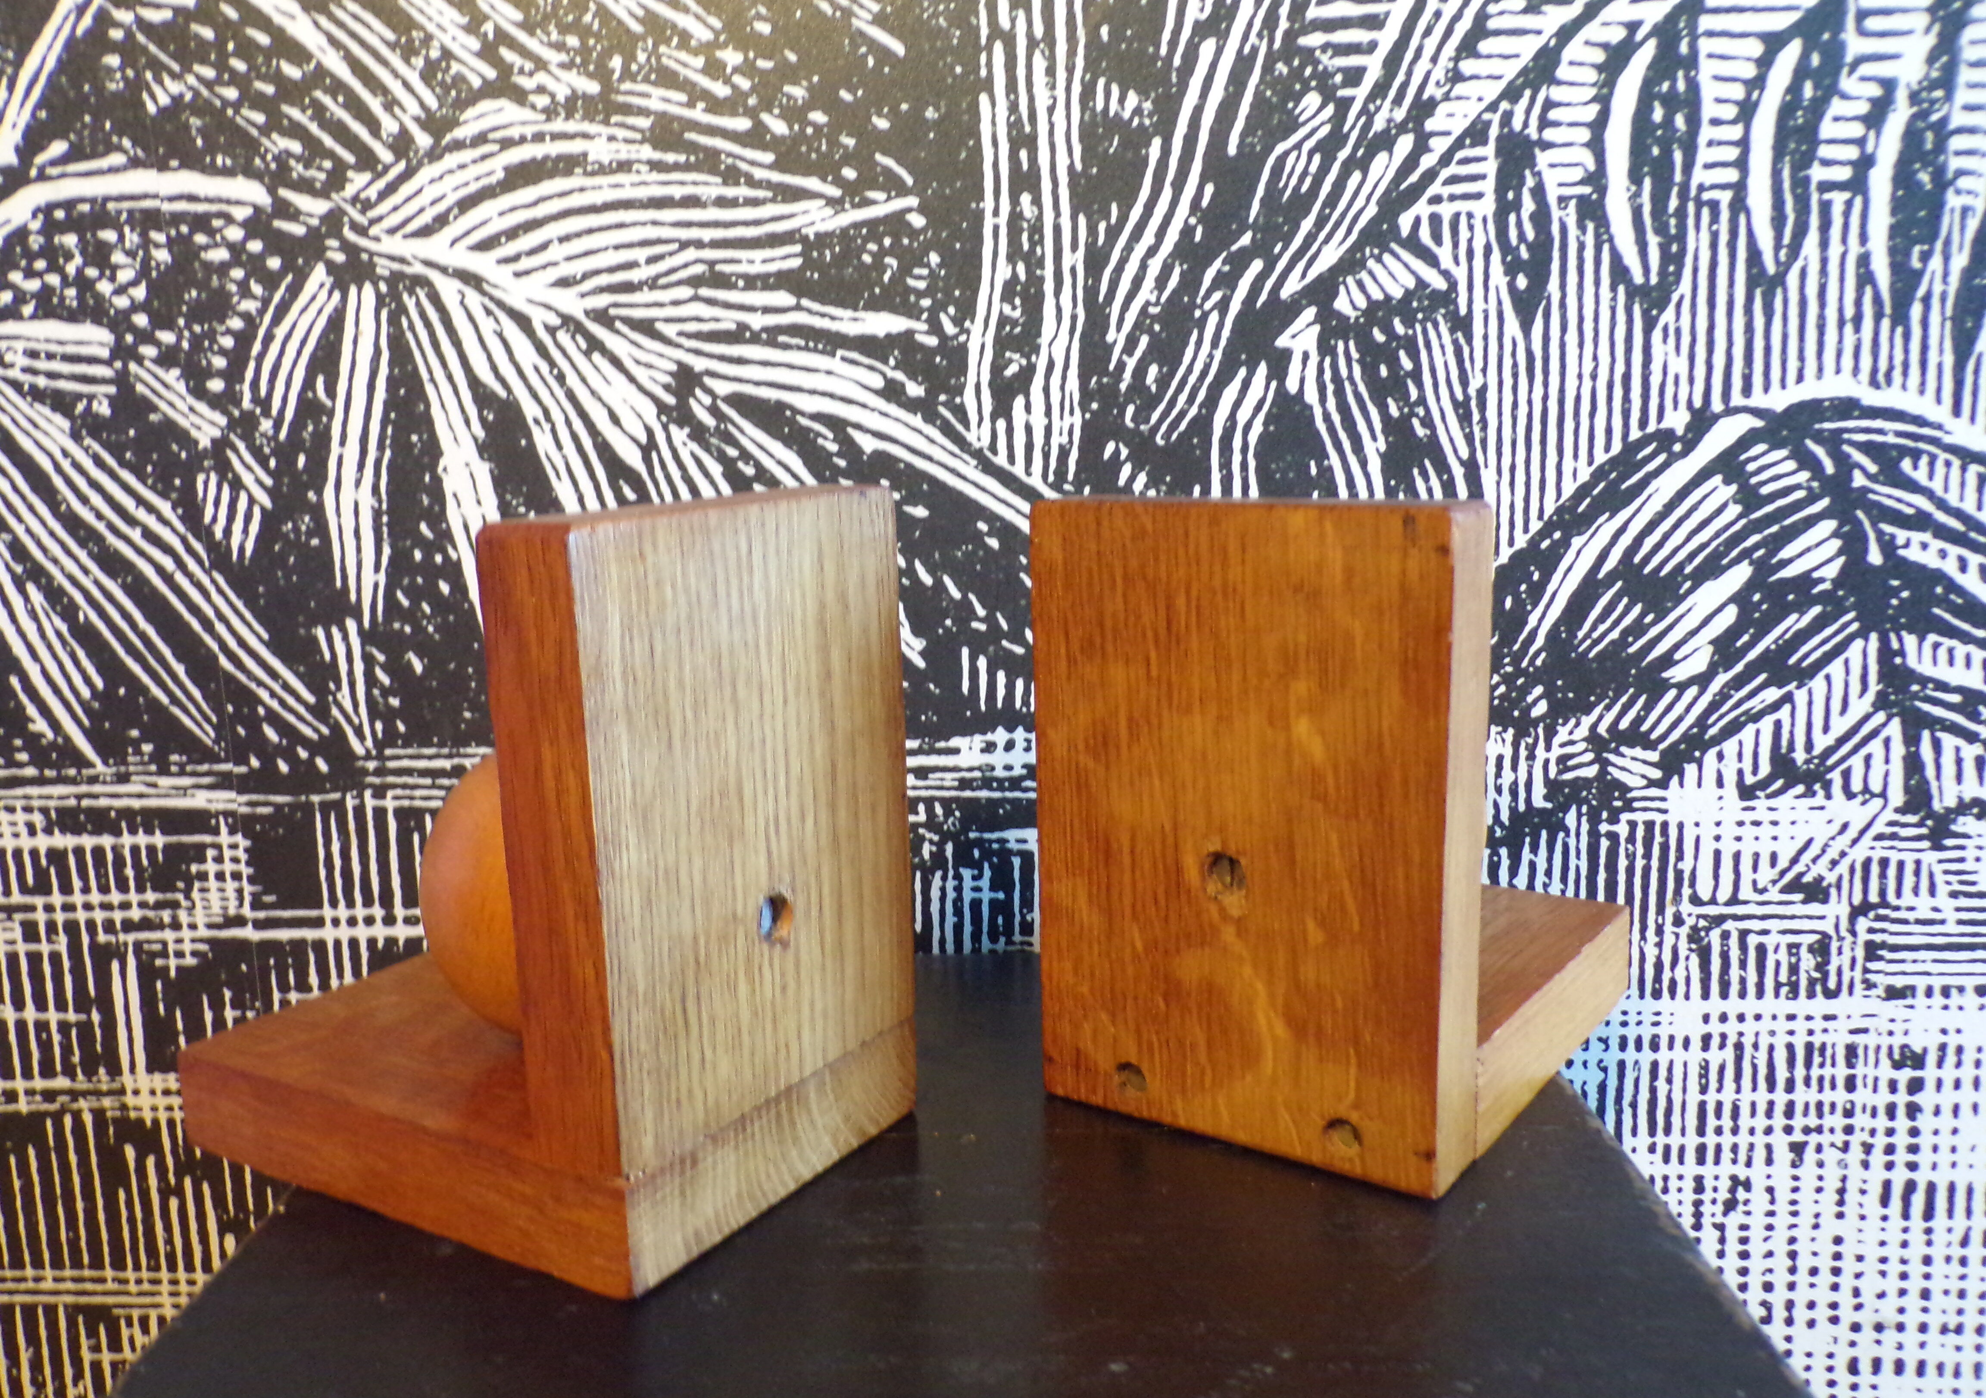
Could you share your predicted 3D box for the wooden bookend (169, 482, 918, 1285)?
[{"bbox_3d":[-0.102,0.029,0.355,0.137,0.141,0.093,4,12,31],"label":"wooden bookend"}]

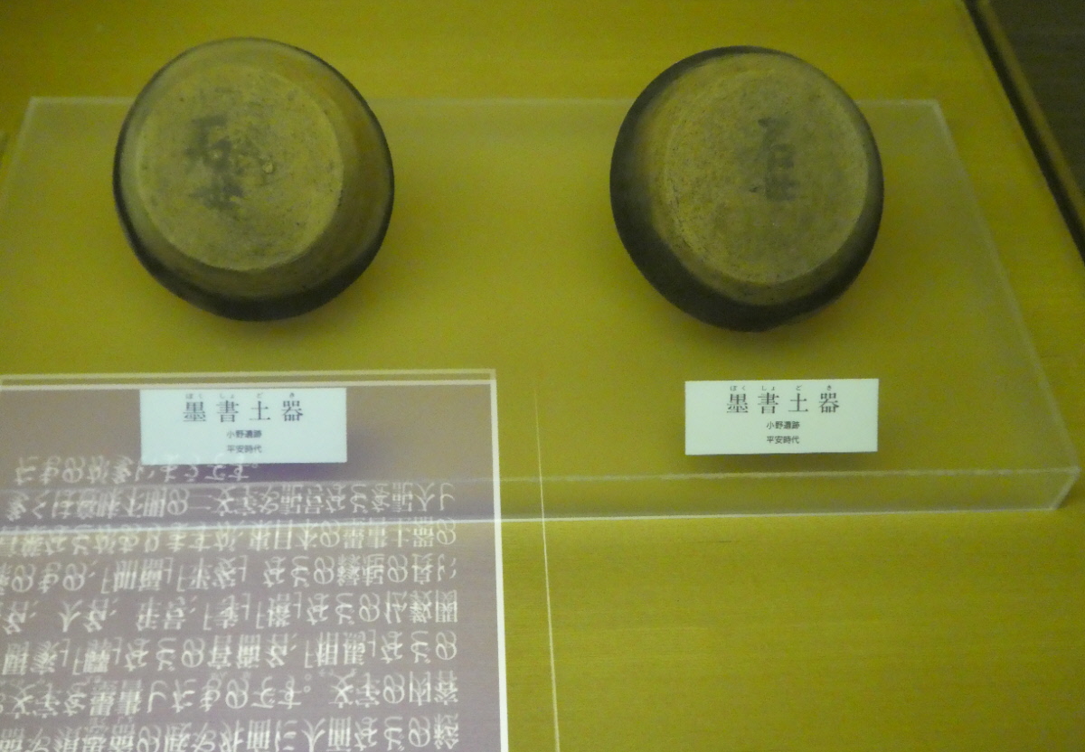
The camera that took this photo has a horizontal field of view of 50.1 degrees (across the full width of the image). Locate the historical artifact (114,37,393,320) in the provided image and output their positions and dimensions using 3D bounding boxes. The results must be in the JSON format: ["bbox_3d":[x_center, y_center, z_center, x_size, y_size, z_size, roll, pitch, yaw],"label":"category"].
[{"bbox_3d":[-0.138,-0.094,0.543,0.134,0.041,0.134,0,93,-5],"label":"historical artifact"}]

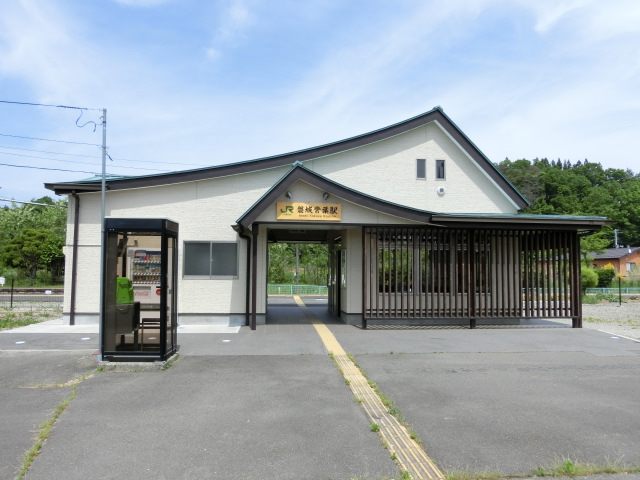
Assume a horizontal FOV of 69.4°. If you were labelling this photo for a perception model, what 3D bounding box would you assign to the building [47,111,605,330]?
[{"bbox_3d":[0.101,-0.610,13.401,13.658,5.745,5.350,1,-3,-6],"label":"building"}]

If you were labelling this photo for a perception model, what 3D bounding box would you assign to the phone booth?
[{"bbox_3d":[-2.858,0.780,7.470,0.907,2.155,0.891,0,-2,-5],"label":"phone booth"}]

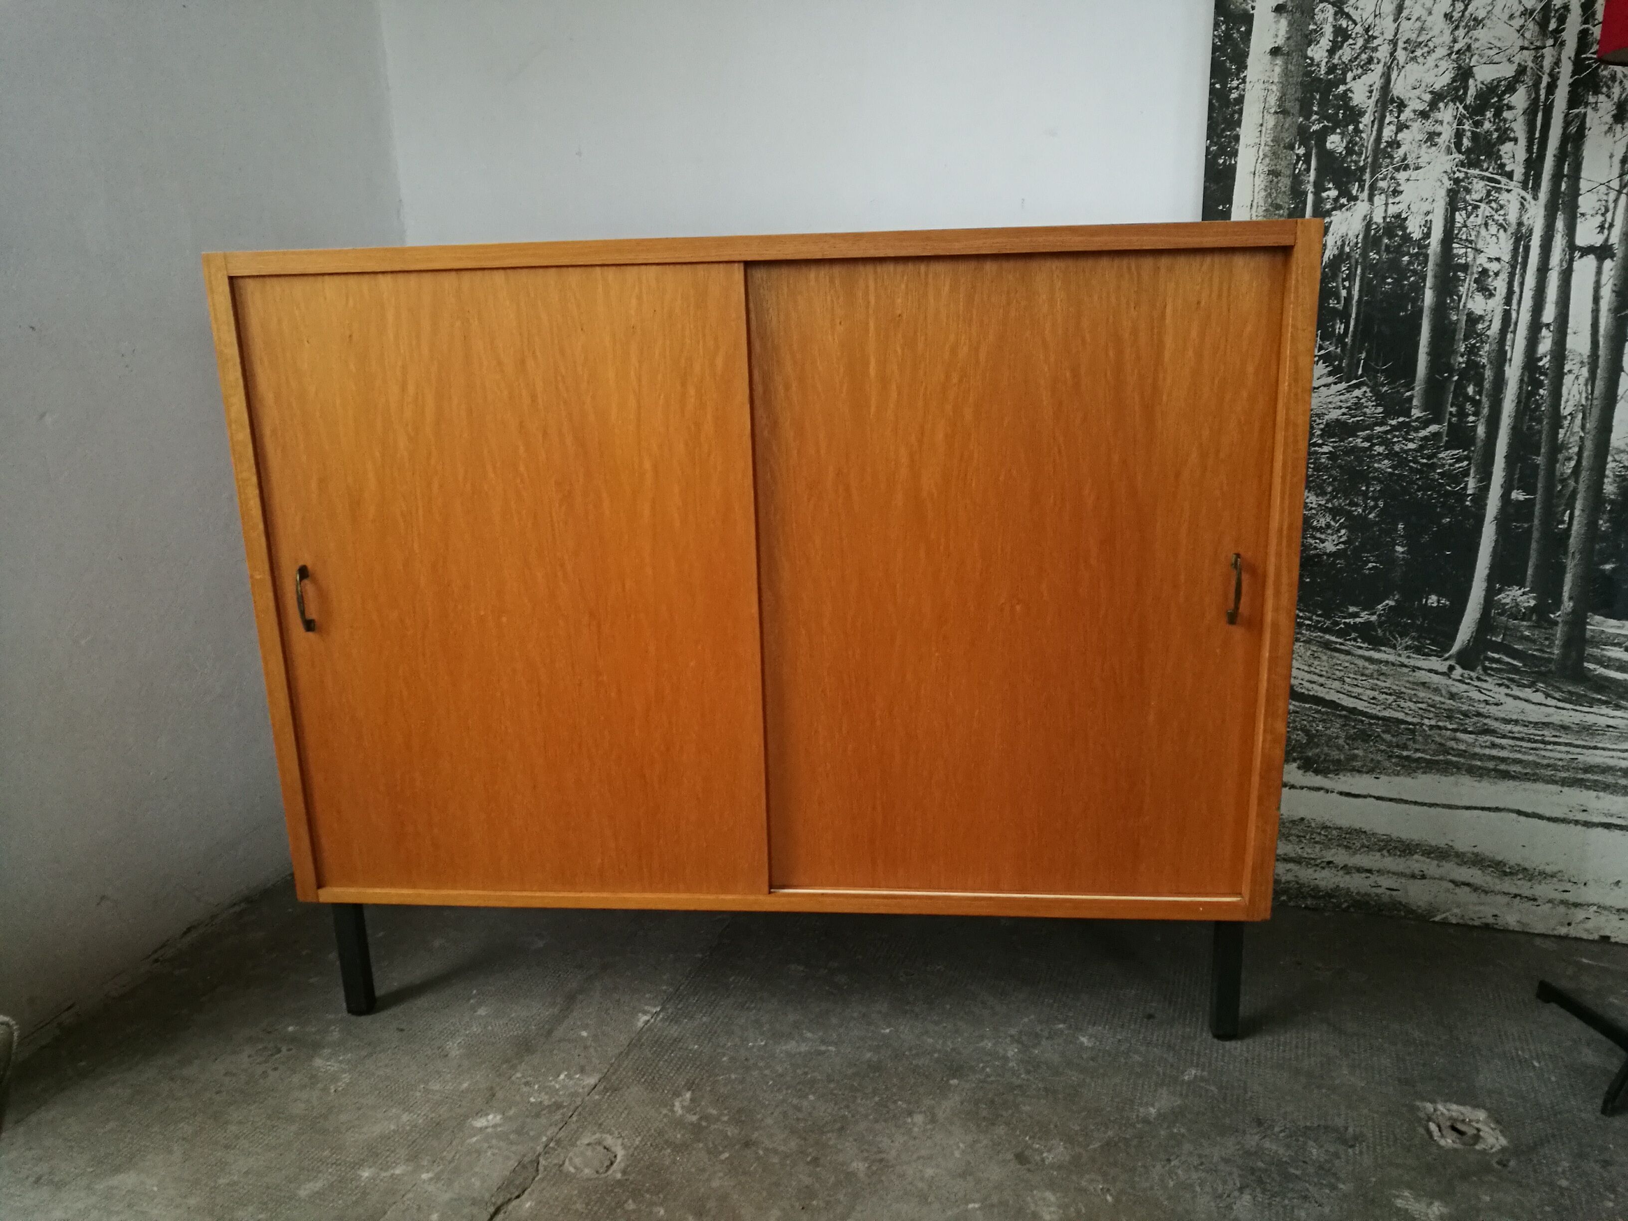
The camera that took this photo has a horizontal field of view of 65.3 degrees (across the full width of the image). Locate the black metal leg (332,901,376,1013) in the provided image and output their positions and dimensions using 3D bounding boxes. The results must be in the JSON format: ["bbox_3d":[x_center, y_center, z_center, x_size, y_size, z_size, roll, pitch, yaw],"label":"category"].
[{"bbox_3d":[-0.598,0.435,1.649,0.028,0.193,0.028,0,15,5],"label":"black metal leg"}]

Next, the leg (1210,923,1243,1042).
[{"bbox_3d":[0.503,0.432,1.547,0.028,0.193,0.028,0,15,5],"label":"leg"}]

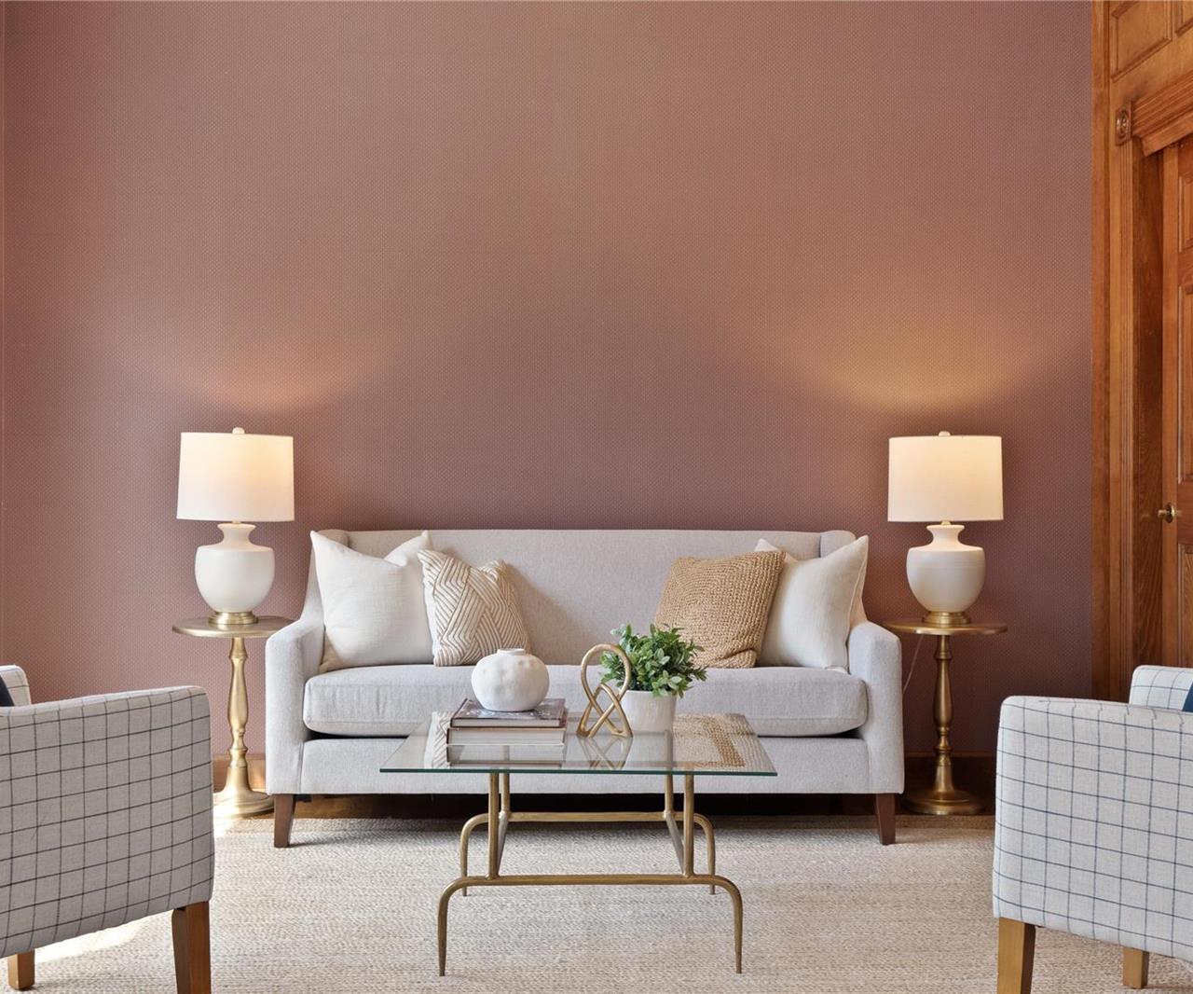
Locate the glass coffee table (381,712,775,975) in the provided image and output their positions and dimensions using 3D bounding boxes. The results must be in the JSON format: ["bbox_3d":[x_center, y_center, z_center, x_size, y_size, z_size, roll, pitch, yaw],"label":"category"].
[{"bbox_3d":[-0.023,0.810,3.575,0.838,0.460,0.838,0,0,1],"label":"glass coffee table"}]

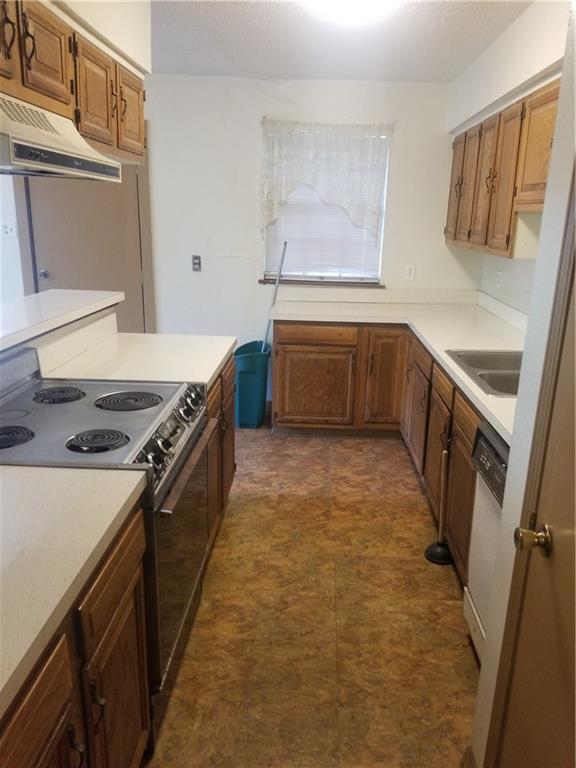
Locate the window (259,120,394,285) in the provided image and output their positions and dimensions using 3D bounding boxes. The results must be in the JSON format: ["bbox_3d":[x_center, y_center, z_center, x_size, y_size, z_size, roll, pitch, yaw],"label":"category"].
[{"bbox_3d":[0.264,-1.314,4.249,0.911,1.145,0.090,2,16,3],"label":"window"}]

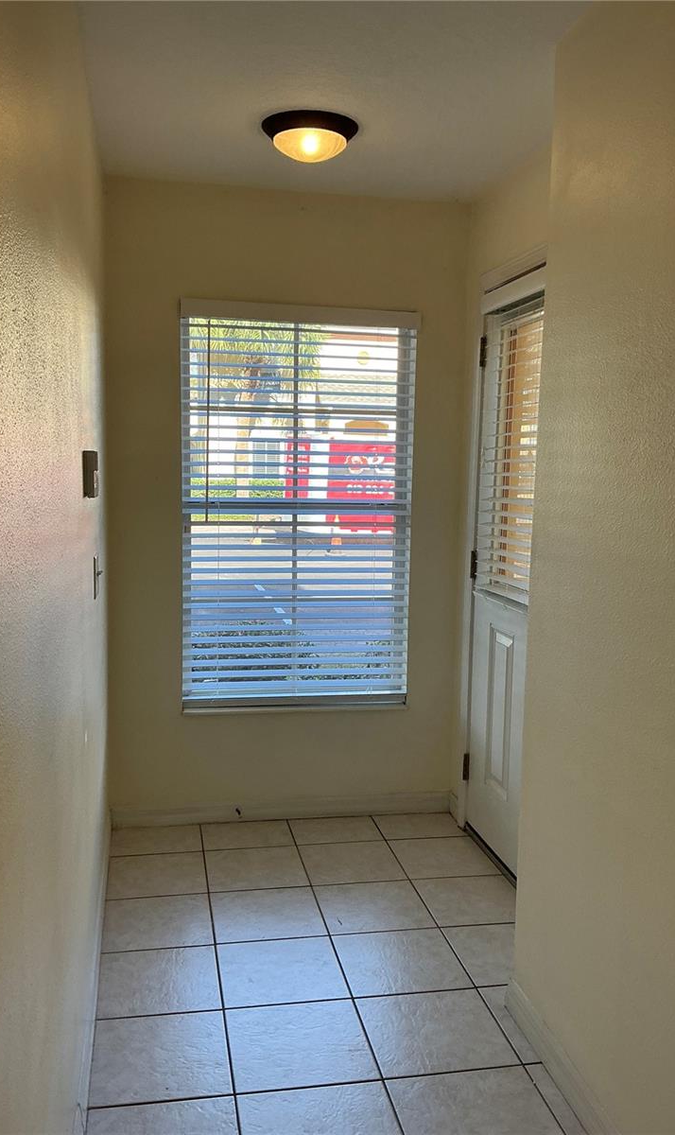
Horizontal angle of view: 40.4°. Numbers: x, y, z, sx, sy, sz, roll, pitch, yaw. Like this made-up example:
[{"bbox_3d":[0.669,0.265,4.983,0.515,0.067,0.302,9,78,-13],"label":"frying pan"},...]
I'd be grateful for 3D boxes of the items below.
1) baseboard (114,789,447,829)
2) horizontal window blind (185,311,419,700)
[{"bbox_3d":[-0.203,0.964,3.663,1.357,0.086,0.018,0,6,-11],"label":"baseboard"},{"bbox_3d":[-0.147,-0.237,3.556,0.906,1.502,0.075,0,6,-11],"label":"horizontal window blind"}]

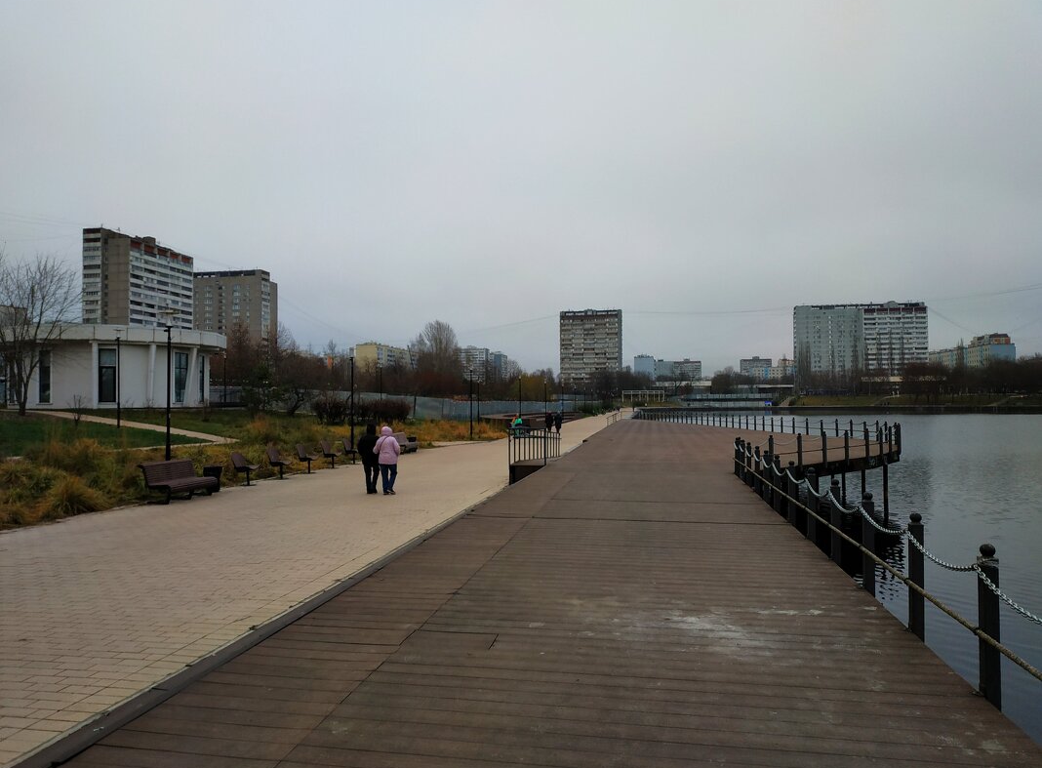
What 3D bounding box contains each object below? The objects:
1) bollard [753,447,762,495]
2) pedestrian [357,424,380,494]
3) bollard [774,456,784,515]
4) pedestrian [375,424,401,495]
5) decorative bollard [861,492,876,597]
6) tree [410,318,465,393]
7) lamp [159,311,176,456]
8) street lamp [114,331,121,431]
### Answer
[{"bbox_3d":[4.496,1.645,13.723,0.090,0.900,0.090,0,-2,11],"label":"bollard"},{"bbox_3d":[-3.745,1.844,17.917,0.580,1.750,0.420,0,-2,8],"label":"pedestrian"},{"bbox_3d":[4.054,1.578,11.375,0.090,0.900,0.090,0,-2,11],"label":"bollard"},{"bbox_3d":[-3.297,1.871,17.819,0.600,1.690,0.420,0,-2,8],"label":"pedestrian"},{"bbox_3d":[3.140,1.441,6.529,0.090,0.900,0.090,0,-2,11],"label":"decorative bollard"},{"bbox_3d":[-15.594,-2.955,135.309,9.500,18.000,9.500,0,-2,0],"label":"tree"},{"bbox_3d":[-9.706,0.375,19.912,0.520,4.800,0.520,0,-2,10],"label":"lamp"},{"bbox_3d":[-19.483,-0.233,35.068,0.520,4.770,0.520,0,-2,10],"label":"street lamp"}]

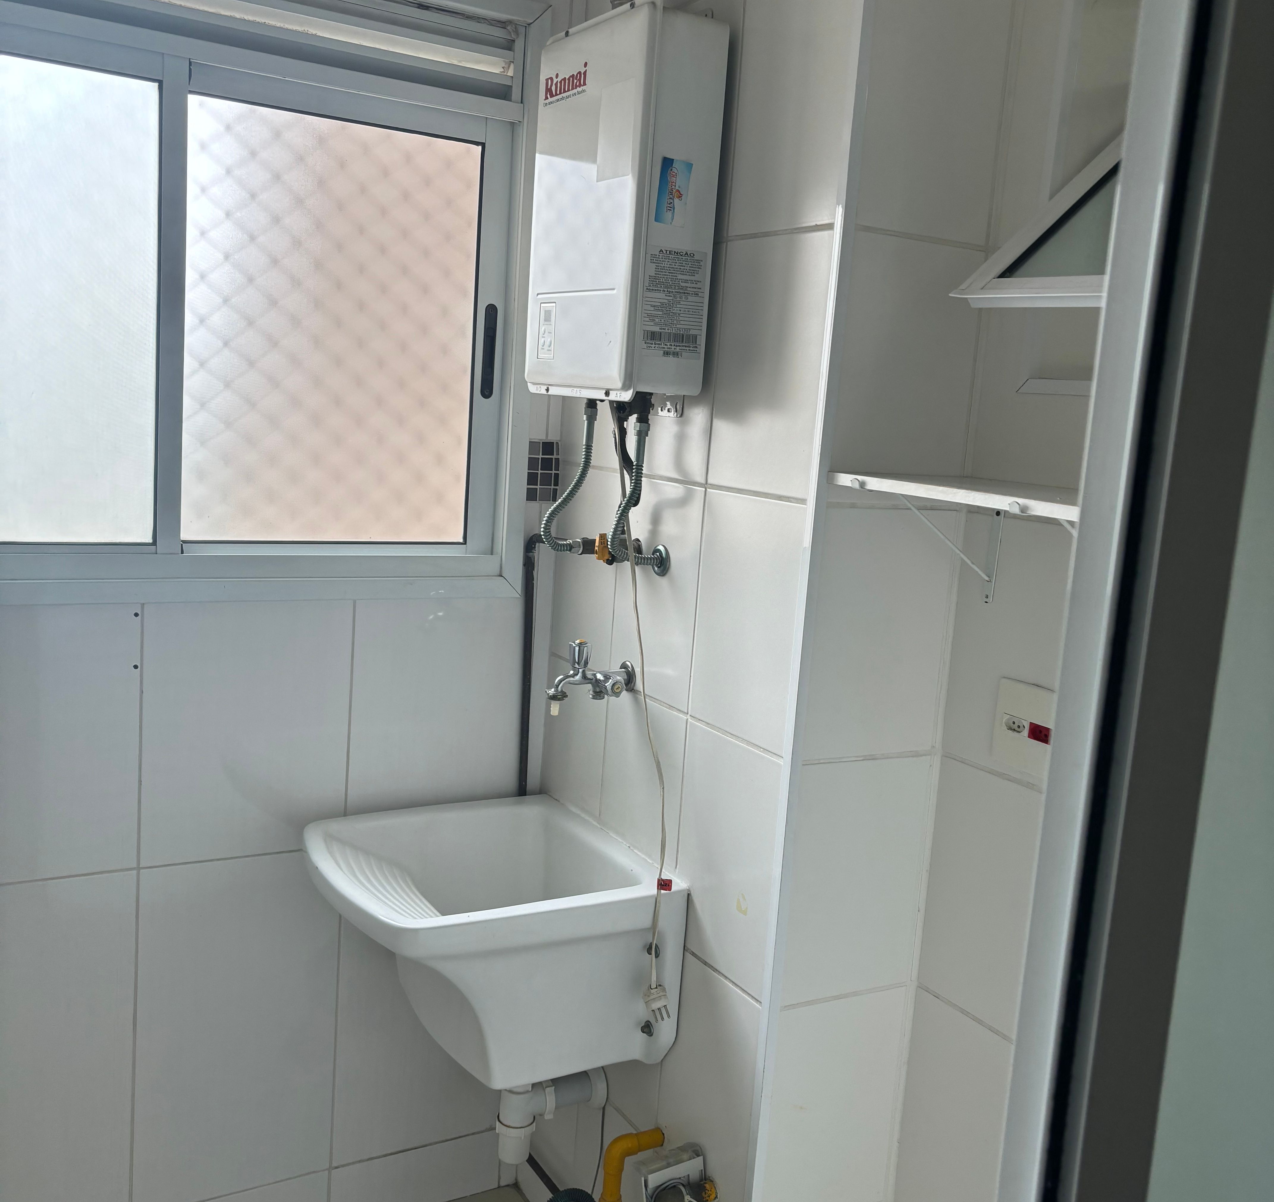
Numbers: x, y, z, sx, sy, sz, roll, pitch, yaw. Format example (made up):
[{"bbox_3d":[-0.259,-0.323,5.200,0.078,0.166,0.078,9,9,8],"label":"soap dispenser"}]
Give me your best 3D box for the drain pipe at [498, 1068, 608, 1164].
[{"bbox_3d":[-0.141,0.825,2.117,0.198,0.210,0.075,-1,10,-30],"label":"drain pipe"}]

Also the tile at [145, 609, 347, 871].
[{"bbox_3d":[-0.636,0.210,2.078,0.329,0.425,0.012,-1,10,-30],"label":"tile"}]

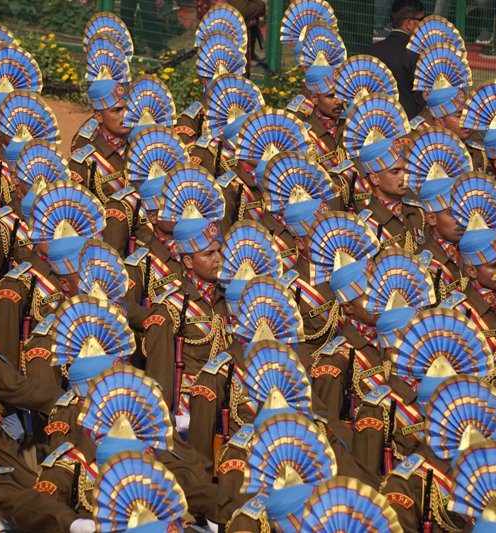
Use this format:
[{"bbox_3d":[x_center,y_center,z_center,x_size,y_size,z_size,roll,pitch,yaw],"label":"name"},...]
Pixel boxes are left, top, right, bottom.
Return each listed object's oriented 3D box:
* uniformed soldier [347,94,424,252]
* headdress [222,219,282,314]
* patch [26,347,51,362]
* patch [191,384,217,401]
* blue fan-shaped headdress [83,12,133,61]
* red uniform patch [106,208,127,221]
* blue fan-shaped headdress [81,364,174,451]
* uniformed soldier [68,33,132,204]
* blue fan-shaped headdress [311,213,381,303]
[{"bbox_3d":[0.650,0.163,22.543,0.560,1.980,0.520,-10,15,-44],"label":"uniformed soldier"},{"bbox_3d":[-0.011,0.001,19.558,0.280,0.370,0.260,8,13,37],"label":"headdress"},{"bbox_3d":[-0.906,0.379,19.800,0.110,0.055,0.020,7,12,32],"label":"patch"},{"bbox_3d":[-0.176,0.498,18.190,0.115,0.055,0.020,9,14,39],"label":"patch"},{"bbox_3d":[-0.782,-1.282,25.700,0.120,0.270,0.380,9,14,41],"label":"blue fan-shaped headdress"},{"bbox_3d":[-0.690,-0.271,23.938,0.115,0.055,0.020,6,2,31],"label":"red uniform patch"},{"bbox_3d":[-0.427,0.490,16.025,0.380,0.270,0.120,-10,15,-44],"label":"blue fan-shaped headdress"},{"bbox_3d":[-0.740,-0.245,24.768,0.520,1.980,0.560,10,14,42],"label":"uniformed soldier"},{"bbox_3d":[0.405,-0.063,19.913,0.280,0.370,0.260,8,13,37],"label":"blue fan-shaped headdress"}]

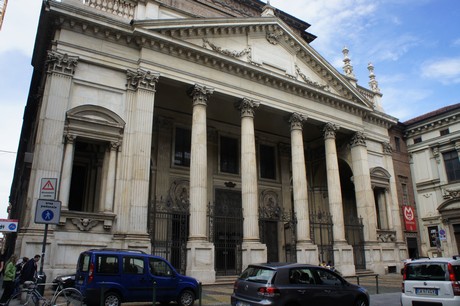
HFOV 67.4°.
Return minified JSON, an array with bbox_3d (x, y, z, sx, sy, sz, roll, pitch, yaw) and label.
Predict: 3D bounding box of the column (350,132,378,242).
[{"bbox_3d":[14.687,3.687,37.973,1.638,12.369,1.451,10,-21,-31],"label":"column"}]

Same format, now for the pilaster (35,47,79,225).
[{"bbox_3d":[-11.462,-1.046,22.157,1.591,12.262,0.889,10,-21,-31],"label":"pilaster"}]

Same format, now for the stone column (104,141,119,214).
[{"bbox_3d":[-7.951,1.590,23.150,0.655,5.008,0.632,10,-21,-31],"label":"stone column"}]

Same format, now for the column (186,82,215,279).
[{"bbox_3d":[-2.395,2.019,26.848,1.849,15.516,1.755,10,-21,-31],"label":"column"}]

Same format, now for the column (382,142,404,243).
[{"bbox_3d":[19.394,4.599,41.236,1.568,12.369,1.006,10,-21,-31],"label":"column"}]

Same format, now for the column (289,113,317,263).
[{"bbox_3d":[6.690,3.722,32.351,1.849,15.598,1.755,10,-21,-31],"label":"column"}]

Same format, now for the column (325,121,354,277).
[{"bbox_3d":[10.727,4.469,34.870,1.849,15.633,1.755,10,-21,-31],"label":"column"}]

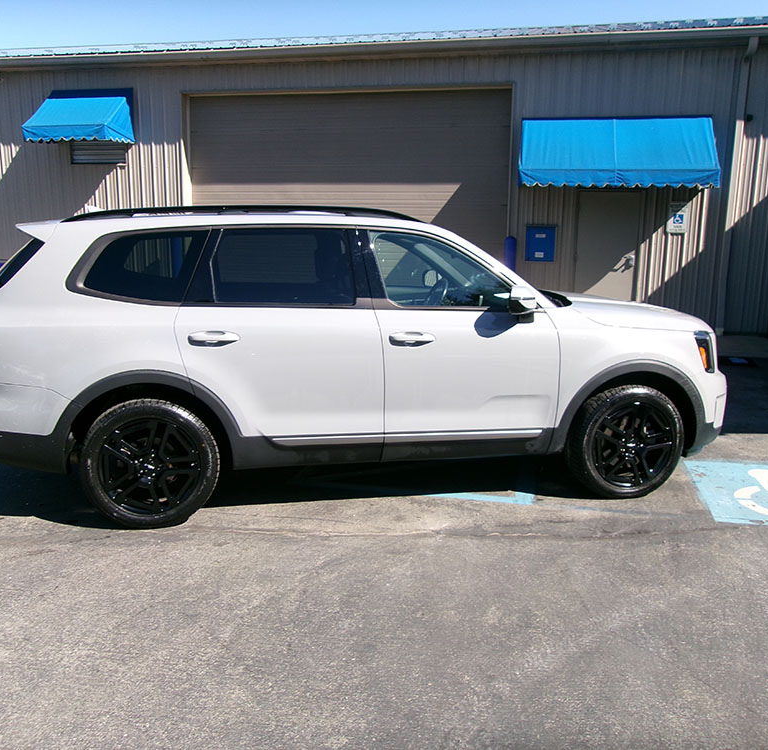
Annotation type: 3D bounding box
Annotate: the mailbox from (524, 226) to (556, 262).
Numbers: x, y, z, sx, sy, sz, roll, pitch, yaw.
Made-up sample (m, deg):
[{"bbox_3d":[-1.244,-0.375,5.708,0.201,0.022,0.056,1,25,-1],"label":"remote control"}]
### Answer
[{"bbox_3d":[2.450,-2.052,12.216,0.460,0.560,0.180,3,13,12],"label":"mailbox"}]

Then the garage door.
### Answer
[{"bbox_3d":[-0.661,-2.751,12.985,5.400,3.680,0.080,3,13,12],"label":"garage door"}]

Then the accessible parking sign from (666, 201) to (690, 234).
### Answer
[{"bbox_3d":[4.428,-2.369,11.764,0.295,0.450,0.020,3,13,12],"label":"accessible parking sign"}]

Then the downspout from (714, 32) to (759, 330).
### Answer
[{"bbox_3d":[5.127,-2.624,11.309,0.120,4.200,0.520,3,13,12],"label":"downspout"}]

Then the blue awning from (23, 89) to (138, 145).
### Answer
[{"bbox_3d":[-5.099,-4.355,13.046,1.500,0.900,0.880,3,13,12],"label":"blue awning"}]

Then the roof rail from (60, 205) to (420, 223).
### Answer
[{"bbox_3d":[-0.793,-0.921,4.511,2.080,0.110,0.060,-1,12,-10],"label":"roof rail"}]

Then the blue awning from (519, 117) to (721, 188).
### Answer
[{"bbox_3d":[3.373,-3.252,11.327,2.720,1.030,0.980,3,13,12],"label":"blue awning"}]

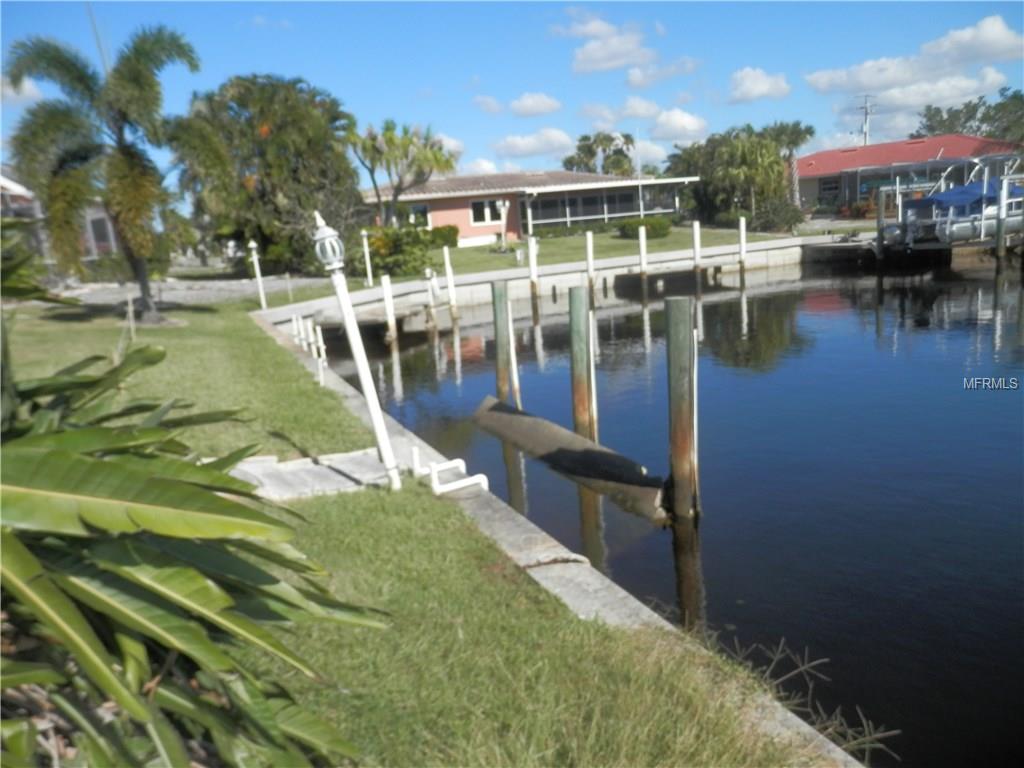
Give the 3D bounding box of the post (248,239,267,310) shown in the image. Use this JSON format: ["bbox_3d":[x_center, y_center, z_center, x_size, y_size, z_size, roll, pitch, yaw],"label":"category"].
[{"bbox_3d":[-6.417,-2.752,18.650,0.240,1.765,0.240,-7,13,0],"label":"post"}]

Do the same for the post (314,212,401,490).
[{"bbox_3d":[-1.001,-0.176,4.812,0.220,1.868,0.220,-13,14,0],"label":"post"}]

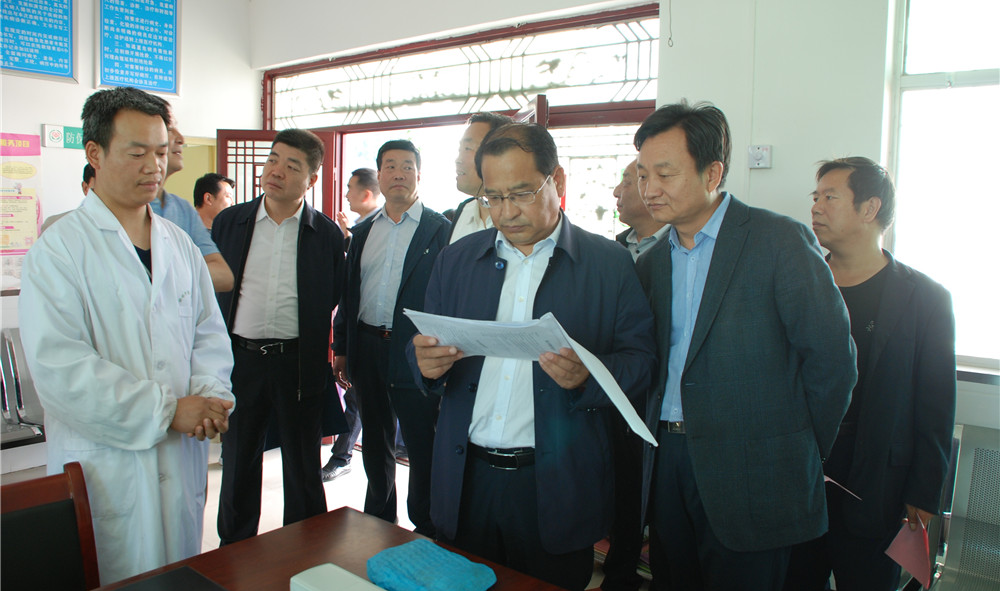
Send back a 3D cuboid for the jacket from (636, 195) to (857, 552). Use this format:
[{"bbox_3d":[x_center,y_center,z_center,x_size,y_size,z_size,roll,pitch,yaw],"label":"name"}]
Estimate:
[{"bbox_3d":[0.536,0.166,1.660,0.340,0.750,0.500,-3,7,-42],"label":"jacket"}]

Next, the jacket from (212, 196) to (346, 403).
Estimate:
[{"bbox_3d":[-0.823,0.015,2.830,0.490,0.740,0.320,1,6,-5],"label":"jacket"}]

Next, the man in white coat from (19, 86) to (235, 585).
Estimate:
[{"bbox_3d":[-0.844,0.372,1.730,0.400,1.670,0.520,5,6,32],"label":"man in white coat"}]

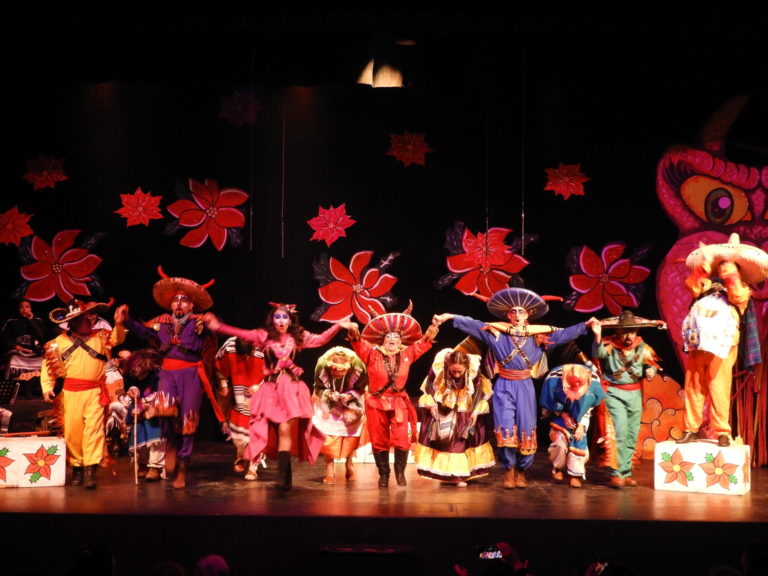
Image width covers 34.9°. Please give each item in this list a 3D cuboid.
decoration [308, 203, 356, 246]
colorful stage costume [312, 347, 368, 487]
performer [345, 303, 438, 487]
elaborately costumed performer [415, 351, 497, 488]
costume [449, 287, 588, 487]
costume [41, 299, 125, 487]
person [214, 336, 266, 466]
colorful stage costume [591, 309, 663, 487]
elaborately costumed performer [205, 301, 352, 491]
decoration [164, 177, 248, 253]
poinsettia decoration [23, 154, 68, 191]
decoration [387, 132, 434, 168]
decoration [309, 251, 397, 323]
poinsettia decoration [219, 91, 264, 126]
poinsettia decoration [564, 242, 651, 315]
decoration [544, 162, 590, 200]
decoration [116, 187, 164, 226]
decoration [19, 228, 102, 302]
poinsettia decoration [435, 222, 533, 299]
[{"bbox_3d":[-0.641,-0.791,15.200,0.589,0.542,0.070,0,-4,2],"label":"decoration"},{"bbox_3d":[-0.430,1.256,12.150,0.570,1.352,0.620,0,-4,-2],"label":"colorful stage costume"},{"bbox_3d":[0.109,1.038,11.800,0.837,1.715,0.550,0,-4,2],"label":"performer"},{"bbox_3d":[0.649,1.201,11.400,0.759,1.297,0.750,0,-2,2],"label":"elaborately costumed performer"},{"bbox_3d":[1.281,0.951,11.800,1.364,1.922,0.580,0,-4,2],"label":"costume"},{"bbox_3d":[-2.879,0.992,11.700,0.770,1.776,0.580,0,-4,0],"label":"costume"},{"bbox_3d":[-1.428,1.192,12.250,0.560,1.414,0.600,0,-4,3],"label":"person"},{"bbox_3d":[2.382,1.069,11.950,0.665,1.697,0.550,0,-4,11],"label":"colorful stage costume"},{"bbox_3d":[-0.960,0.987,11.100,1.334,1.695,0.650,0,-2,2],"label":"elaborately costumed performer"},{"bbox_3d":[-2.170,-0.904,15.000,1.008,0.885,0.060,0,-2,2],"label":"decoration"},{"bbox_3d":[-4.216,-1.439,15.200,0.546,0.440,0.070,0,-4,2],"label":"poinsettia decoration"},{"bbox_3d":[0.309,-1.692,14.800,0.558,0.437,0.050,0,-2,2],"label":"decoration"},{"bbox_3d":[-0.363,0.000,15.000,1.082,0.922,0.060,0,-2,2],"label":"decoration"},{"bbox_3d":[-1.728,-2.177,14.800,0.558,0.437,0.050,0,-2,2],"label":"poinsettia decoration"},{"bbox_3d":[2.928,-0.125,16.000,1.104,0.937,0.080,0,-4,2],"label":"poinsettia decoration"},{"bbox_3d":[2.211,-1.283,14.700,0.554,0.458,0.050,0,-2,2],"label":"decoration"},{"bbox_3d":[-3.032,-1.015,15.200,0.576,0.491,0.070,0,-4,2],"label":"decoration"},{"bbox_3d":[-3.965,-0.277,15.000,1.057,0.910,0.060,0,-2,2],"label":"decoration"},{"bbox_3d":[1.223,-0.320,15.000,1.205,0.996,0.060,0,-2,2],"label":"poinsettia decoration"}]

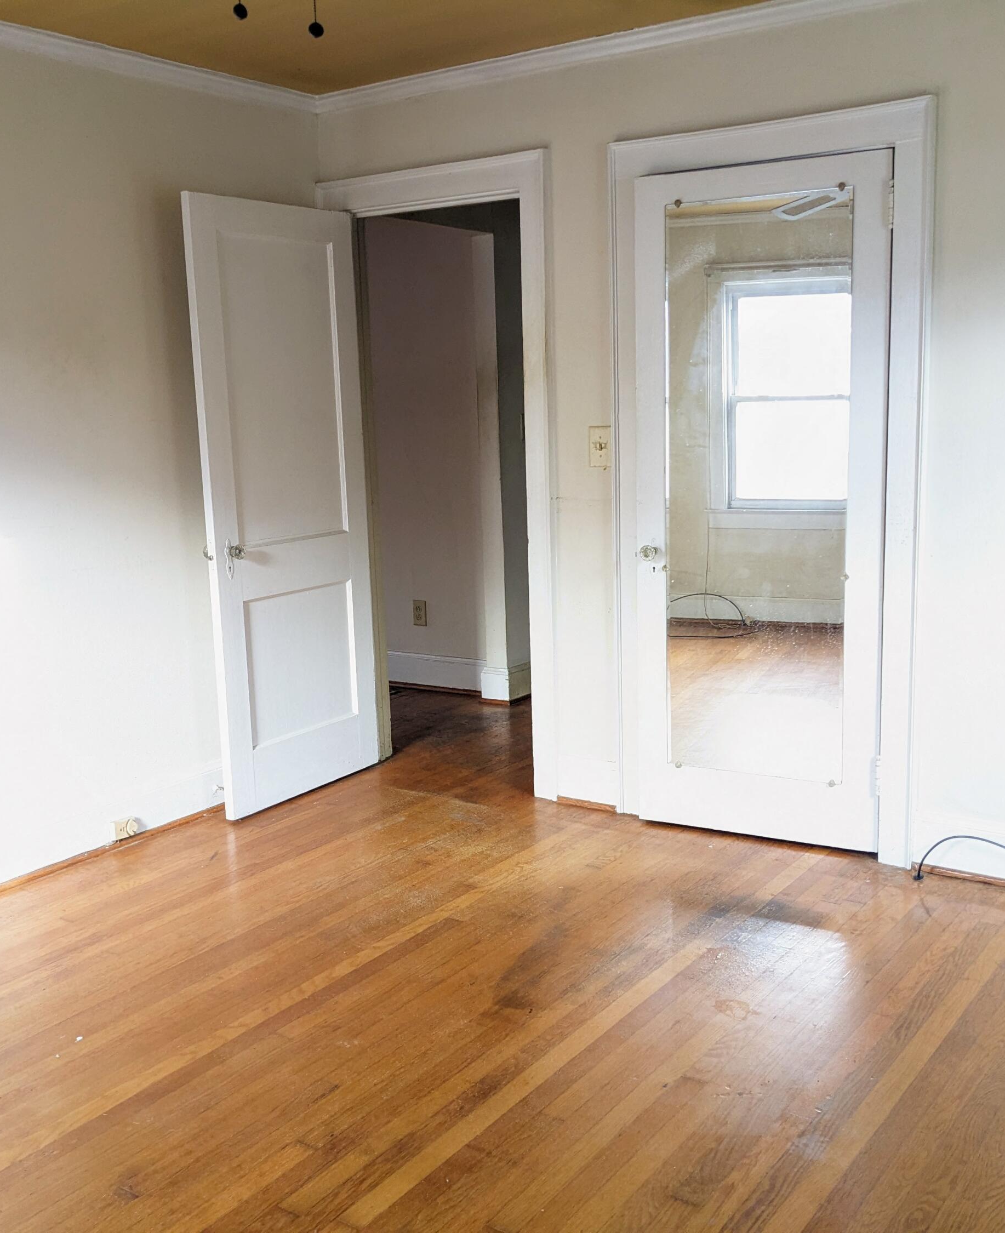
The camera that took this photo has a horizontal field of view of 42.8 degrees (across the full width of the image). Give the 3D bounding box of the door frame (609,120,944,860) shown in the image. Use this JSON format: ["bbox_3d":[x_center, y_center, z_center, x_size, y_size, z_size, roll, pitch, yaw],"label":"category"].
[{"bbox_3d":[0.782,-0.357,3.863,0.988,2.141,0.110,6,13,35],"label":"door frame"}]

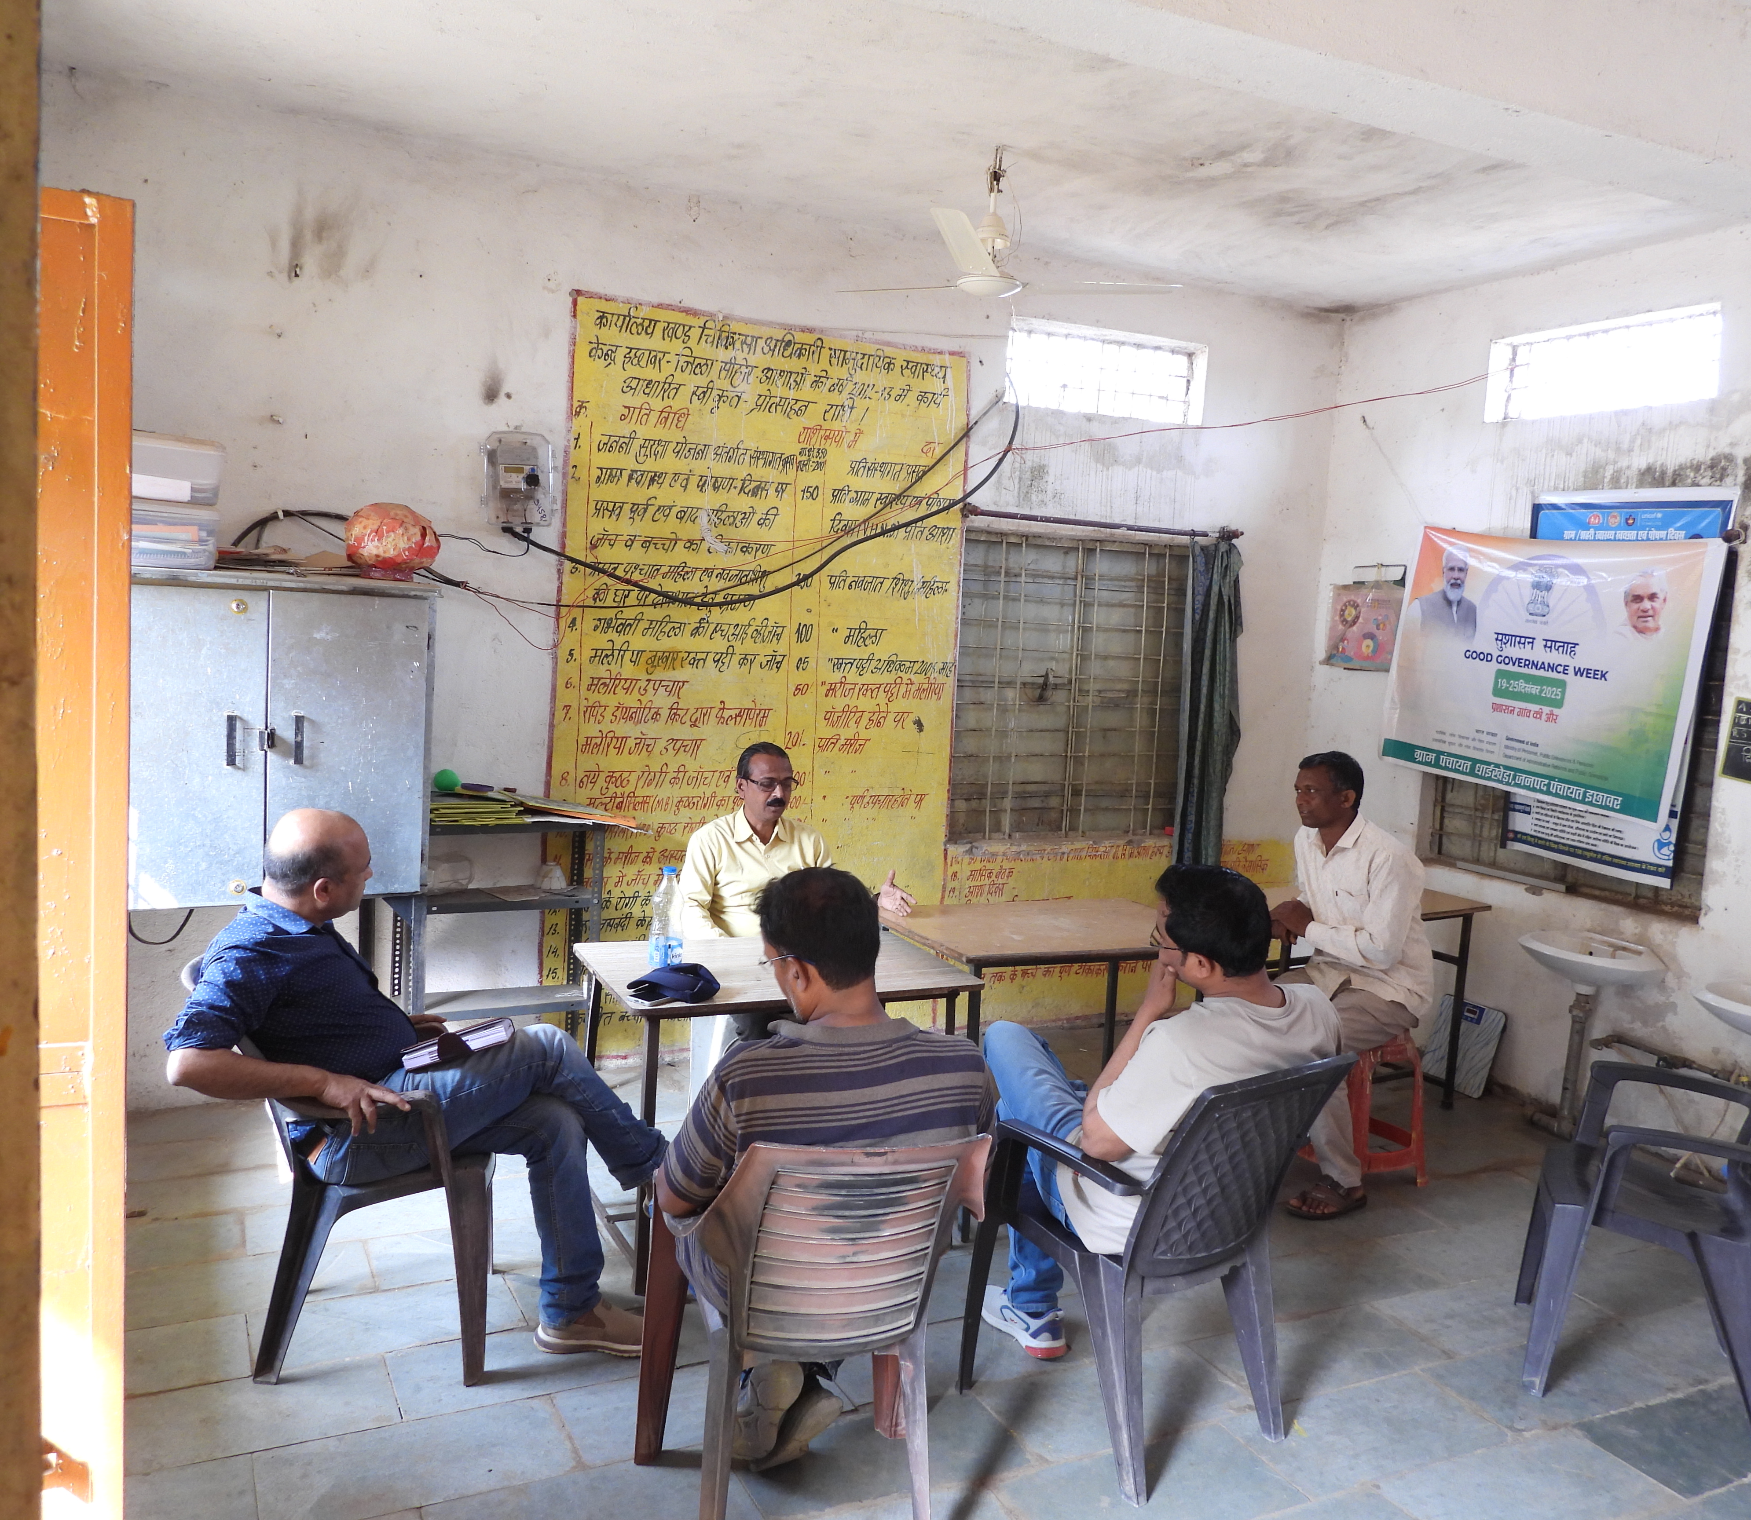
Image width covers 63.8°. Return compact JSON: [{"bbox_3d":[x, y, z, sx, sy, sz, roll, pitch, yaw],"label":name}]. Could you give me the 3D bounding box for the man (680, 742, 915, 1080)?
[{"bbox_3d":[-0.265,0.599,4.249,0.688,1.255,0.708,1,6,-21],"label":"man"}]

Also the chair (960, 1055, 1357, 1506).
[{"bbox_3d":[0.580,0.969,2.916,0.567,0.864,0.609,-1,7,-36],"label":"chair"}]

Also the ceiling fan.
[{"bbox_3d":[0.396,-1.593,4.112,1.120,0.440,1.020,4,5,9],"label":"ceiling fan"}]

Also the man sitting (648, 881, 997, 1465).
[{"bbox_3d":[-0.130,0.798,2.740,0.600,1.250,0.740,2,6,-12],"label":"man sitting"}]

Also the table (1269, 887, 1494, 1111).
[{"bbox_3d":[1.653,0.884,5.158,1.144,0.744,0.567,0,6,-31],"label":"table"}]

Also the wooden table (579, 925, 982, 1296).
[{"bbox_3d":[-0.290,0.909,3.809,0.961,0.717,0.698,1,6,-26],"label":"wooden table"}]

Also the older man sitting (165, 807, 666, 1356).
[{"bbox_3d":[-1.030,0.726,3.250,1.080,1.180,0.620,2,6,-15],"label":"older man sitting"}]

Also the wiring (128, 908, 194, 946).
[{"bbox_3d":[-2.244,0.520,4.420,0.210,0.130,0.050,1,6,-26],"label":"wiring"}]

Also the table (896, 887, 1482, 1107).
[{"bbox_3d":[1.182,0.909,4.953,2.480,0.750,0.800,1,6,-26],"label":"table"}]

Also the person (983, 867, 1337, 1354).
[{"bbox_3d":[0.575,0.809,3.170,0.600,1.230,0.800,-1,7,-39],"label":"person"}]

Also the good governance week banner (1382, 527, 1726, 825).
[{"bbox_3d":[2.530,-0.379,5.410,0.050,0.990,1.380,7,7,-24],"label":"good governance week banner"}]

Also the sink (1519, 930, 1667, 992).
[{"bbox_3d":[2.580,0.750,5.060,0.370,0.180,0.460,1,6,-23],"label":"sink"}]

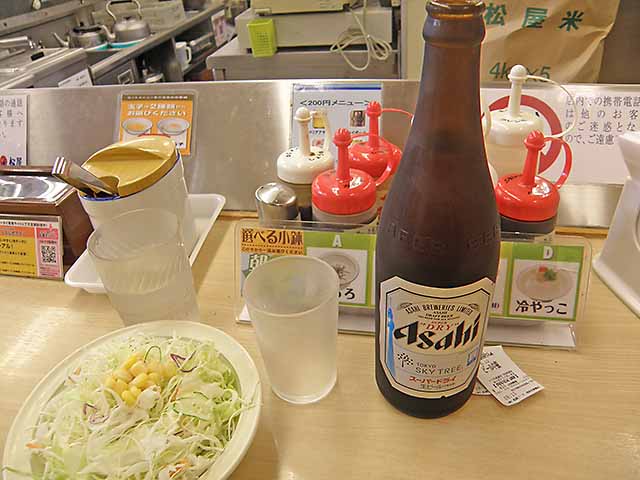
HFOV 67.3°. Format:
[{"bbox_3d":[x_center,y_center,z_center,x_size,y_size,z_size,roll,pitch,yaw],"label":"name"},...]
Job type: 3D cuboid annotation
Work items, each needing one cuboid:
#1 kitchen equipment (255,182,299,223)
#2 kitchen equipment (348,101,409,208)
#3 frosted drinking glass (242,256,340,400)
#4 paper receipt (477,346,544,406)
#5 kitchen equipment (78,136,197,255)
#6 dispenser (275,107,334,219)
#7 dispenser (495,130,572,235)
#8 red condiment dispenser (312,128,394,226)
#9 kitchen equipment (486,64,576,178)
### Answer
[{"bbox_3d":[-0.040,-0.007,0.460,0.039,0.085,0.039,-5,33,0],"label":"kitchen equipment"},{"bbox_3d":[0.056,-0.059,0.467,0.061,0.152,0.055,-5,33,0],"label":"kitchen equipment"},{"bbox_3d":[-0.015,0.067,0.340,0.063,0.091,0.063,-5,33,0],"label":"frosted drinking glass"},{"bbox_3d":[0.135,0.097,0.353,0.032,0.006,0.046,-16,35,-17],"label":"paper receipt"},{"bbox_3d":[-0.177,-0.032,0.478,0.100,0.120,0.100,18,39,30],"label":"kitchen equipment"},{"bbox_3d":[-0.011,-0.053,0.466,0.055,0.152,0.055,-5,33,0],"label":"dispenser"},{"bbox_3d":[0.163,-0.016,0.389,0.059,0.152,0.055,-5,33,0],"label":"dispenser"},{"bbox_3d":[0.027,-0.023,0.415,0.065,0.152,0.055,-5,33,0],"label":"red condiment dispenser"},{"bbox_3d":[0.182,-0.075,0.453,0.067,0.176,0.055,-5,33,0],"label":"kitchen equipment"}]

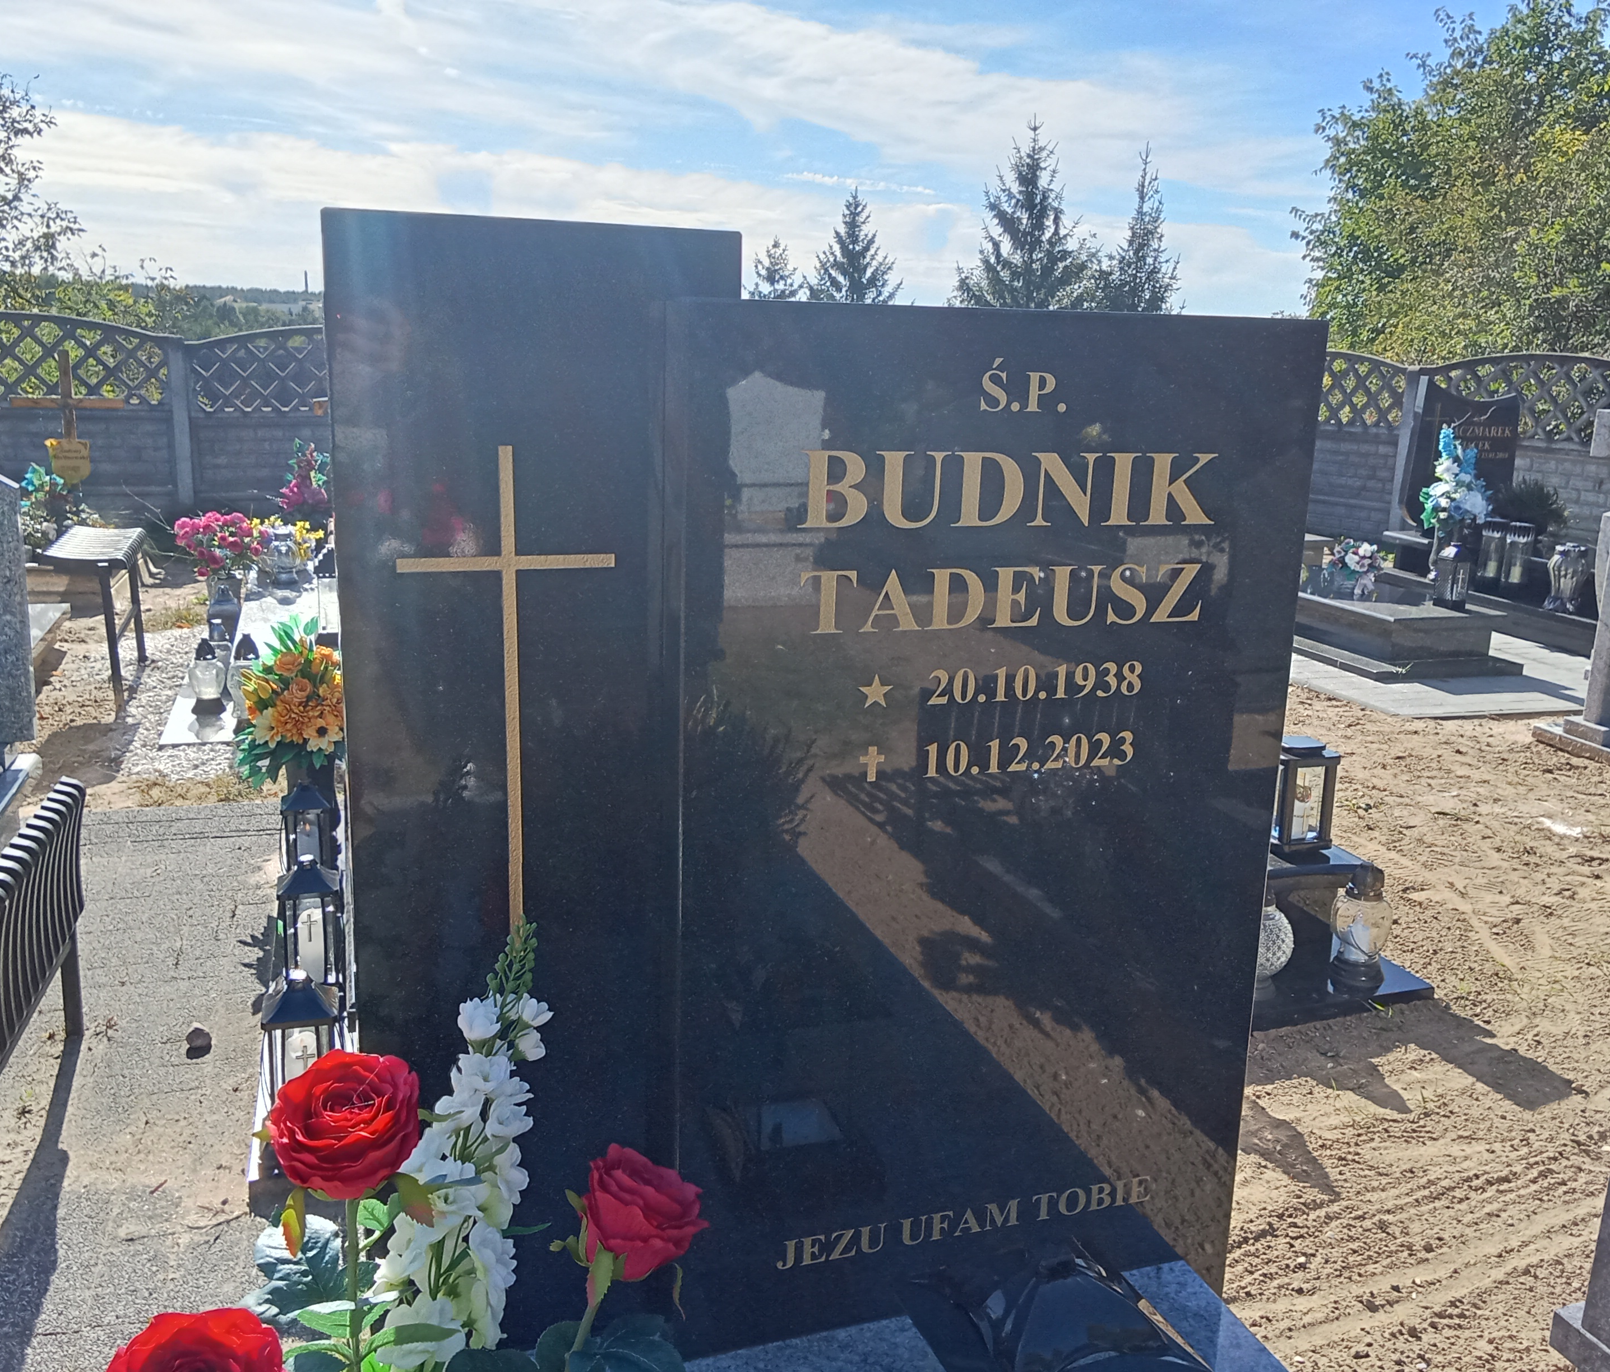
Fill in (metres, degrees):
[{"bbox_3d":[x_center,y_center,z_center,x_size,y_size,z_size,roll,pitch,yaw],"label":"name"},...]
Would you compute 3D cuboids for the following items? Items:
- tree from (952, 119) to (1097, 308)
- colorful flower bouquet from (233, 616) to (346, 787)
[{"bbox_3d":[4.657,-8.971,30.666,3.500,6.041,3.500,-3,14,-18],"label":"tree"},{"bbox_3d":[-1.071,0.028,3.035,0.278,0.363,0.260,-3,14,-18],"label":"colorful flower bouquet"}]

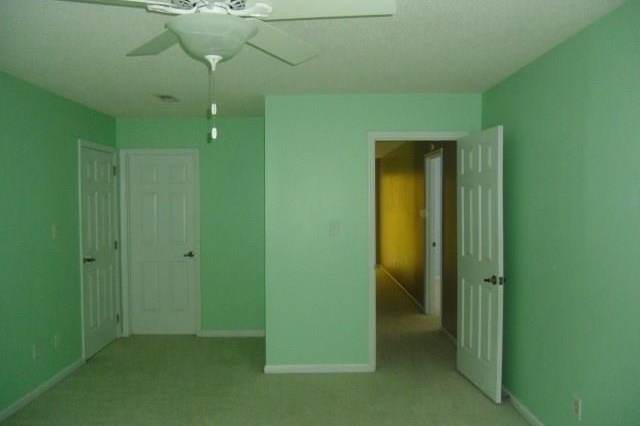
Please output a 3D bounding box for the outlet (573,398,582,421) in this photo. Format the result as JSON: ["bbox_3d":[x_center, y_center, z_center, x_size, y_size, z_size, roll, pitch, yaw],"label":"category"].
[{"bbox_3d":[1.435,1.103,2.801,0.012,0.124,0.082,0,2,0],"label":"outlet"}]

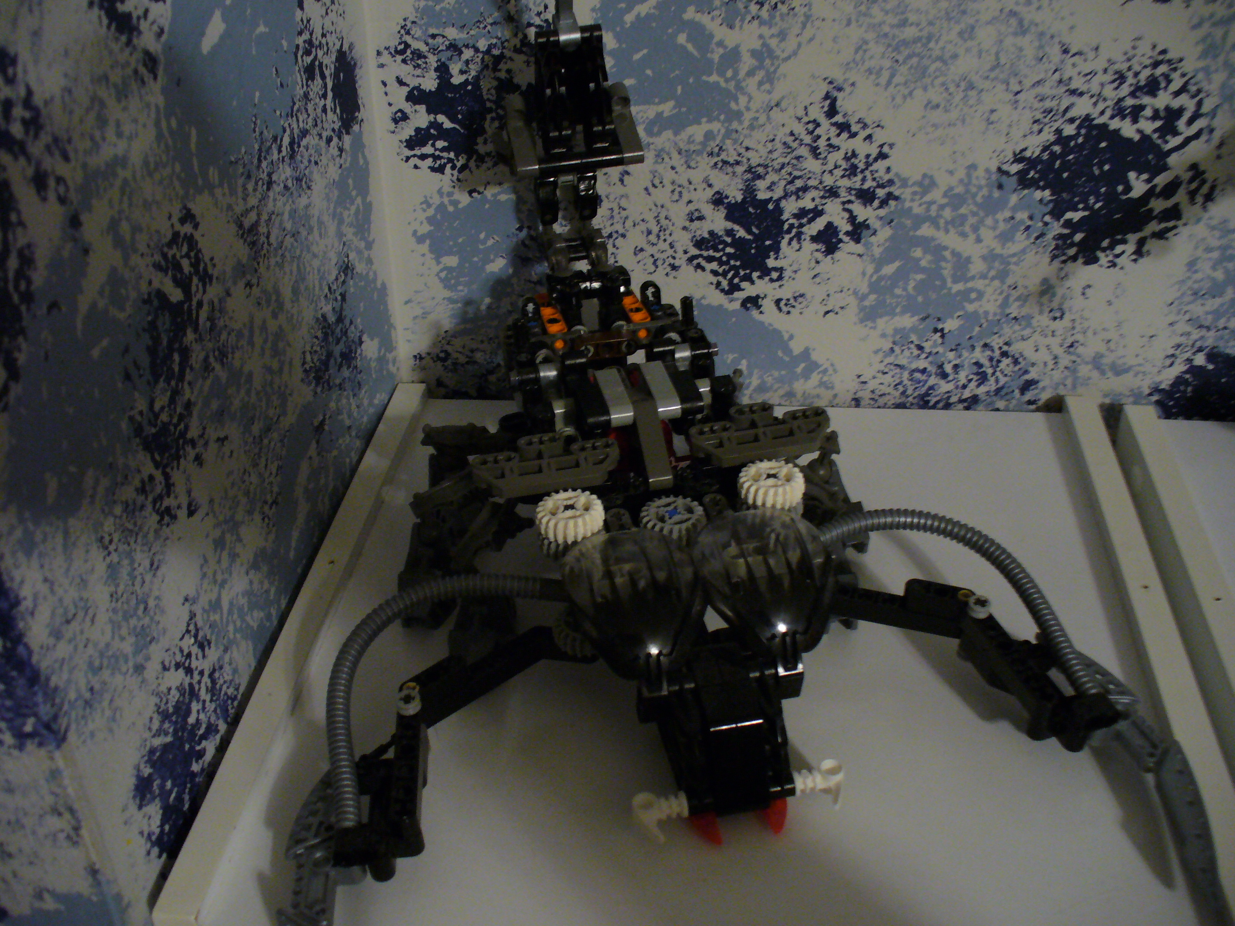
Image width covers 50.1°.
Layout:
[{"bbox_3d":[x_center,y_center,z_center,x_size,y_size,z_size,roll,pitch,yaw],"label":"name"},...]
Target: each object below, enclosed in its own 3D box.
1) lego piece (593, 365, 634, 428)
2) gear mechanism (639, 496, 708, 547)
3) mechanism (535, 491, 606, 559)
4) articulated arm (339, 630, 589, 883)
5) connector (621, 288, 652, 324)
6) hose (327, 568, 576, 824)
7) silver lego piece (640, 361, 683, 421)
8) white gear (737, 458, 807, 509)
[{"bbox_3d":[-0.001,-0.021,0.452,0.008,0.008,0.032,-7,35,-9],"label":"lego piece"},{"bbox_3d":[0.018,0.019,0.421,0.022,0.008,0.022,-9,33,6],"label":"gear mechanism"},{"bbox_3d":[-0.014,0.020,0.416,0.022,0.015,0.022,-6,30,3],"label":"mechanism"},{"bbox_3d":[-0.045,0.085,0.399,0.086,0.034,0.062,-7,35,-9],"label":"articulated arm"},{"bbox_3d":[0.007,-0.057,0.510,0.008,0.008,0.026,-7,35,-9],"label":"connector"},{"bbox_3d":[-0.047,0.068,0.396,0.079,0.042,0.063,-7,35,-9],"label":"hose"},{"bbox_3d":[0.015,-0.023,0.454,0.008,0.008,0.032,-7,35,-9],"label":"silver lego piece"},{"bbox_3d":[0.049,0.007,0.423,0.022,0.008,0.022,-3,29,-12],"label":"white gear"}]

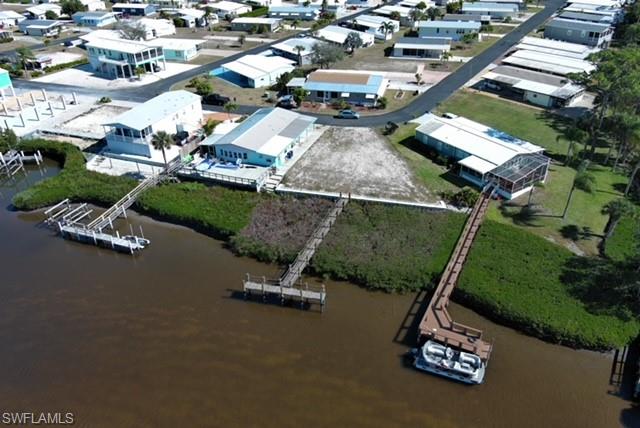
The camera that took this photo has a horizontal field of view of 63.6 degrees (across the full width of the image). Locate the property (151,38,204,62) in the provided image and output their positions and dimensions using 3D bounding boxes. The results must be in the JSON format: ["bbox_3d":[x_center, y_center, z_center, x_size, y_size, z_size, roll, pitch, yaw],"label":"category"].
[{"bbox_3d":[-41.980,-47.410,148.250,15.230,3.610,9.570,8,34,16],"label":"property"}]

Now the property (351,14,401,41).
[{"bbox_3d":[16.920,-57.430,159.000,8.590,3.510,15.620,-30,42,-35],"label":"property"}]

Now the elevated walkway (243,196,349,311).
[{"bbox_3d":[-0.781,3.469,64.517,9.041,2.500,22.337,8,31,16],"label":"elevated walkway"}]

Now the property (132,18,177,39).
[{"bbox_3d":[-57.769,-63.422,177.380,9.500,4.200,12.200,19,36,31],"label":"property"}]

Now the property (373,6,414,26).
[{"bbox_3d":[27.506,-70.294,182.787,20.000,3.500,10.200,28,41,37],"label":"property"}]

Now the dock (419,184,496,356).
[{"bbox_3d":[20.512,5.504,64.223,7.500,2.400,33.400,15,35,22],"label":"dock"}]

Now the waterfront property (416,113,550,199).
[{"bbox_3d":[26.169,-11.378,88.030,14.800,4.000,25.900,-22,38,-30],"label":"waterfront property"}]

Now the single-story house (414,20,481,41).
[{"bbox_3d":[42.040,-60.291,167.514,18.892,4.077,9.503,7,33,13],"label":"single-story house"}]

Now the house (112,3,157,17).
[{"bbox_3d":[-72.290,-79.810,200.430,14.940,3.710,7.220,9,35,17],"label":"house"}]

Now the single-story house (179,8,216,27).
[{"bbox_3d":[-43.650,-68.070,180.070,12.200,3.710,9.080,9,35,18],"label":"single-story house"}]

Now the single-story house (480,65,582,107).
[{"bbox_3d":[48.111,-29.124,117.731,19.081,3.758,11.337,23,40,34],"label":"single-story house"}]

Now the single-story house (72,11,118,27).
[{"bbox_3d":[-87.195,-75.705,199.541,13.500,4.200,9.500,14,33,24],"label":"single-story house"}]

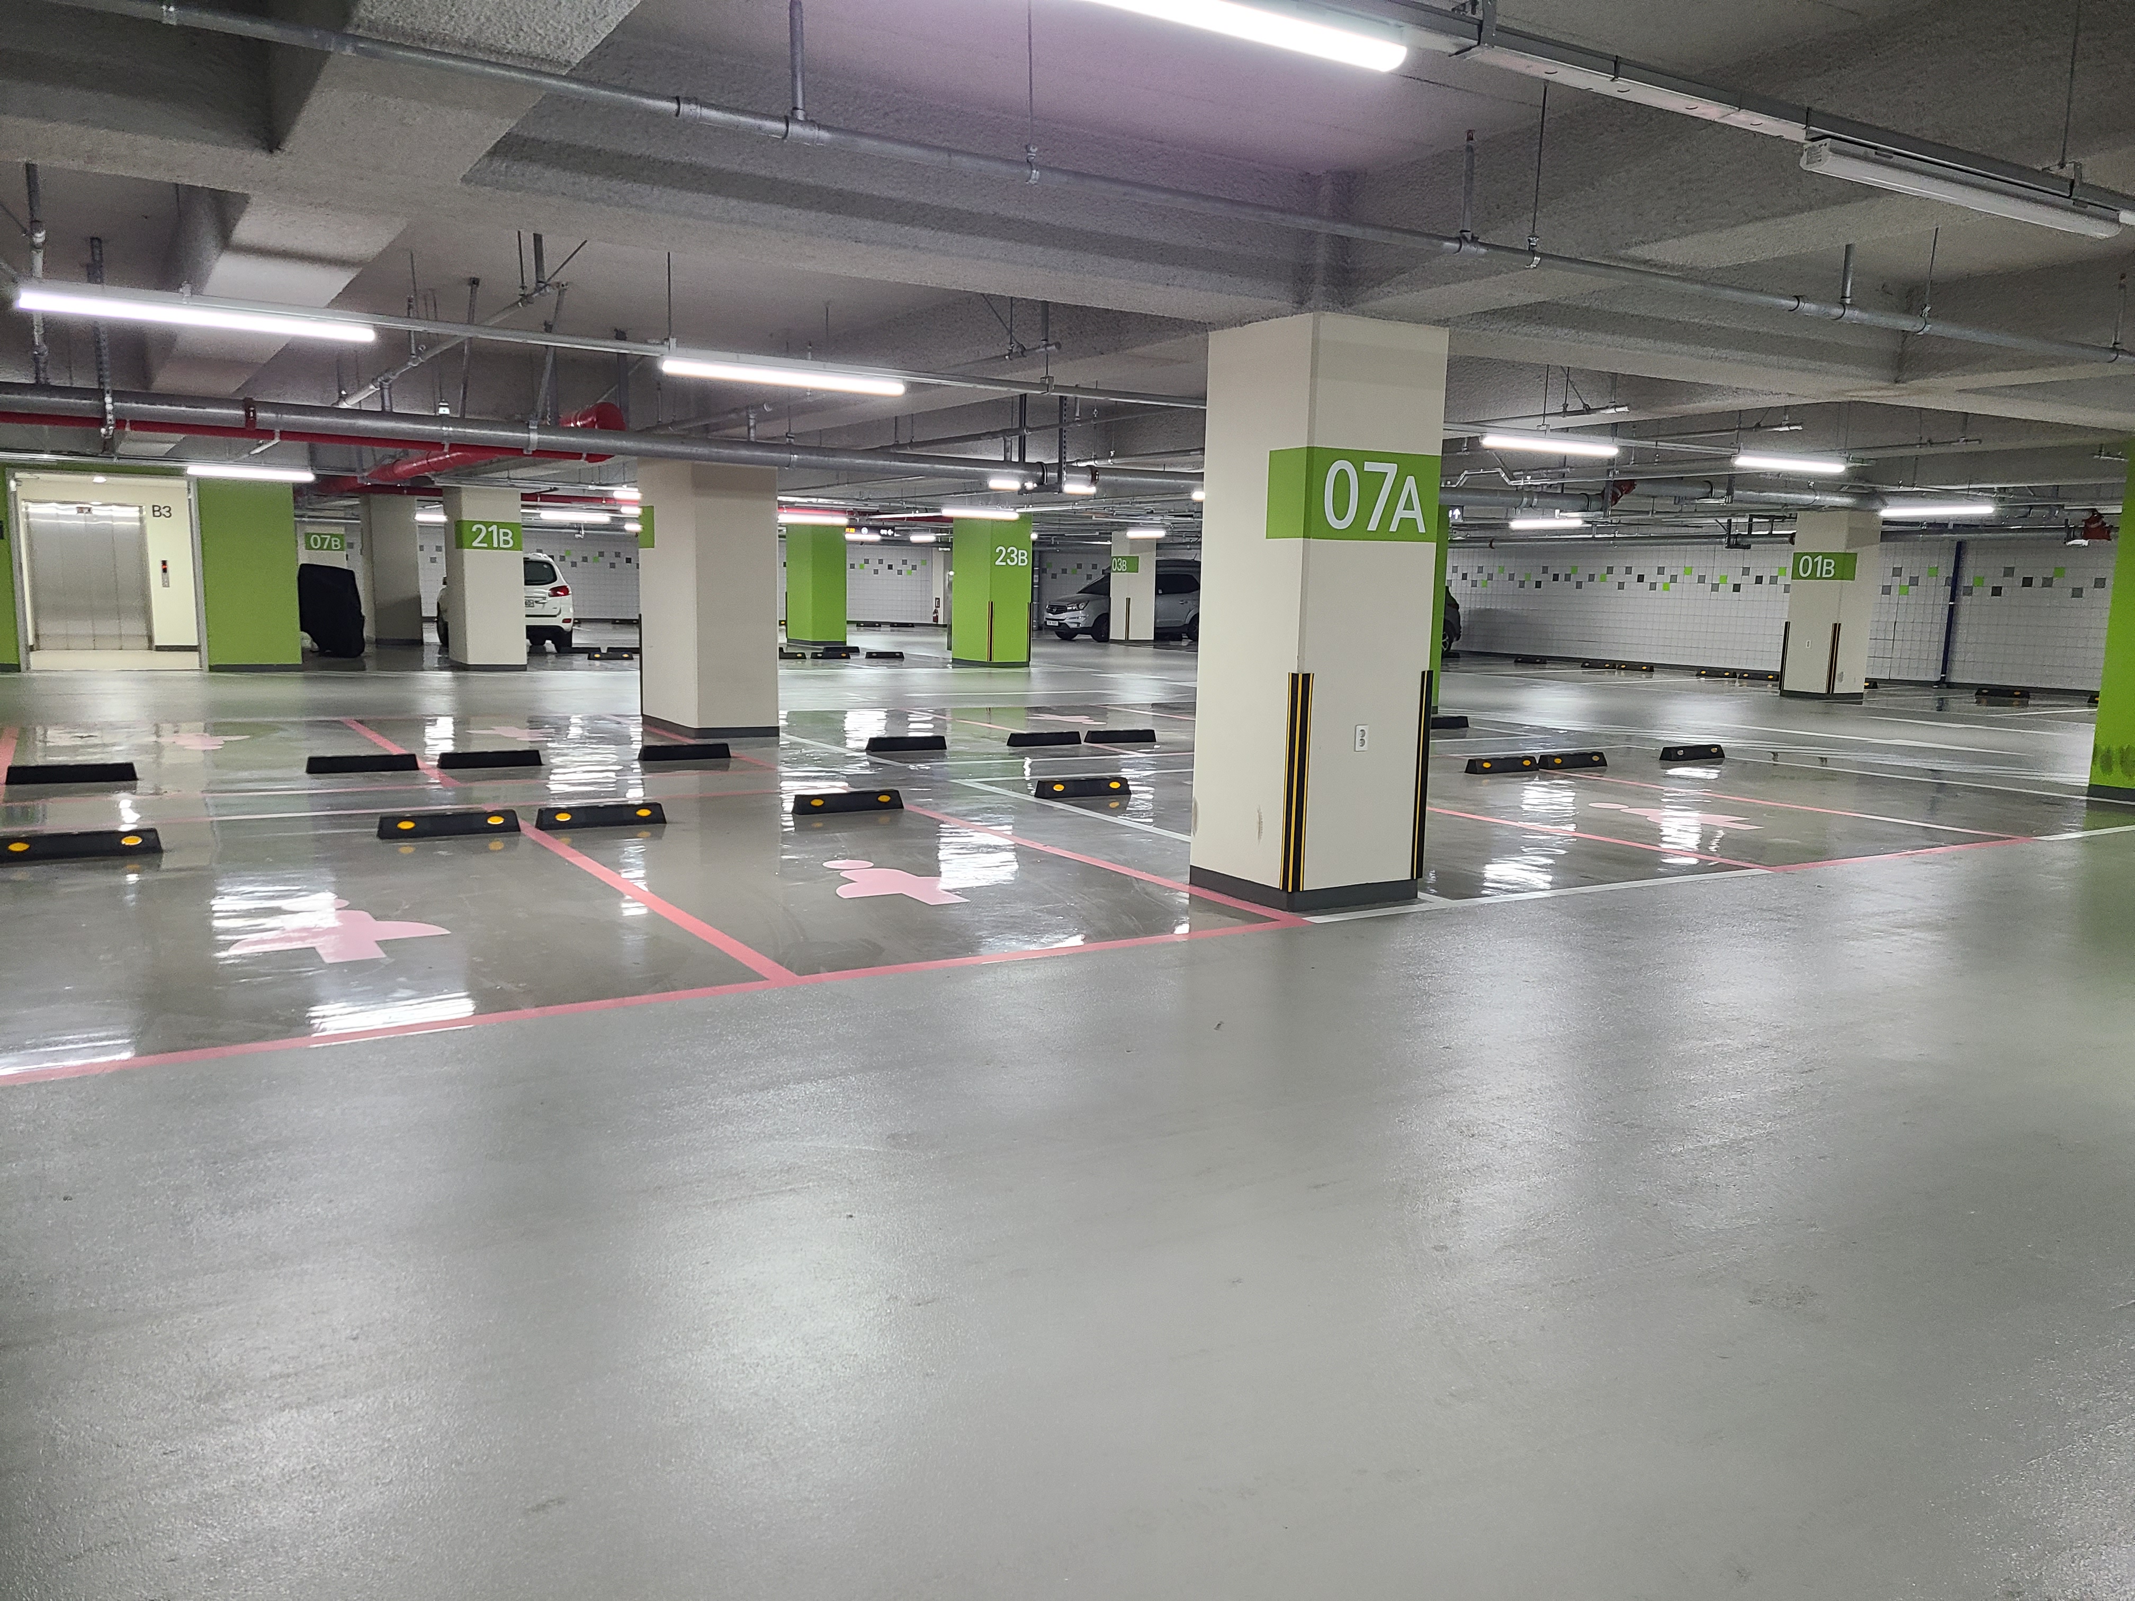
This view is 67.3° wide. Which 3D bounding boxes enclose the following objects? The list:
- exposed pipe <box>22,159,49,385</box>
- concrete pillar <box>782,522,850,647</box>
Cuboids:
[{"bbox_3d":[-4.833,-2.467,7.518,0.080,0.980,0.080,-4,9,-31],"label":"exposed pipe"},{"bbox_3d":[-5.437,-4.683,34.574,0.784,2.634,1.480,-4,9,-31],"label":"concrete pillar"}]

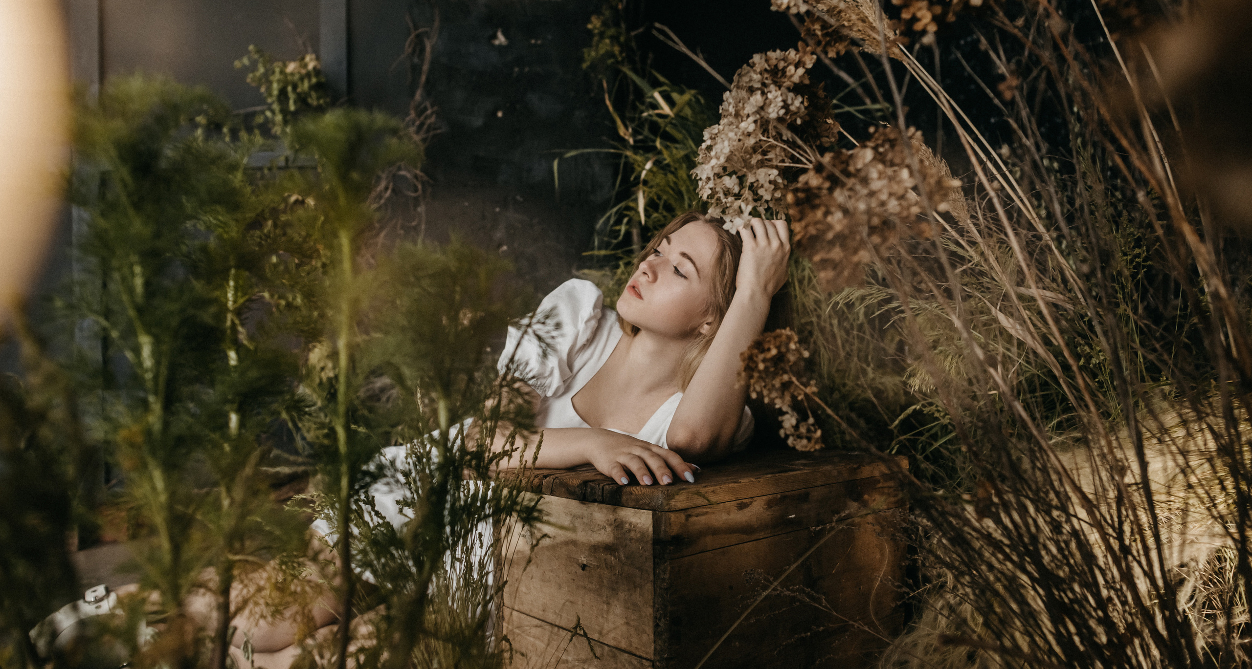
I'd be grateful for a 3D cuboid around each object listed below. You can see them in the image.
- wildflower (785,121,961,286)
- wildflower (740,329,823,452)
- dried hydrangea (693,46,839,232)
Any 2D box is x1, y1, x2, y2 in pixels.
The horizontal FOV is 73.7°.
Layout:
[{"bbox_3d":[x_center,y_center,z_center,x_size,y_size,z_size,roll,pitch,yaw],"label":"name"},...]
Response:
[{"bbox_3d":[0.288,-0.146,0.970,0.195,0.184,0.150,0,0,0],"label":"wildflower"},{"bbox_3d":[0.230,0.083,1.240,0.117,0.174,0.110,0,0,0],"label":"wildflower"},{"bbox_3d":[0.200,-0.279,1.190,0.201,0.253,0.170,0,0,0],"label":"dried hydrangea"}]

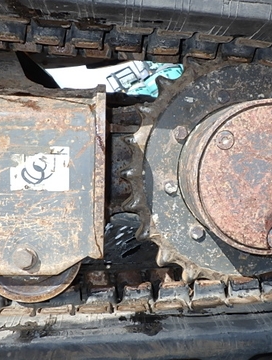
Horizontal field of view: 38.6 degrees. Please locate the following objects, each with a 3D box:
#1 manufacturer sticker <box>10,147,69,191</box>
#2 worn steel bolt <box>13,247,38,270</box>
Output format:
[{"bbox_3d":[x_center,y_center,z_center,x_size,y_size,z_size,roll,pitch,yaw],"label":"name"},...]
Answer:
[{"bbox_3d":[-0.123,-0.014,0.499,0.075,0.058,0.002,0,5,-2],"label":"manufacturer sticker"},{"bbox_3d":[-0.143,0.101,0.501,0.031,0.031,0.014,0,5,-2],"label":"worn steel bolt"}]

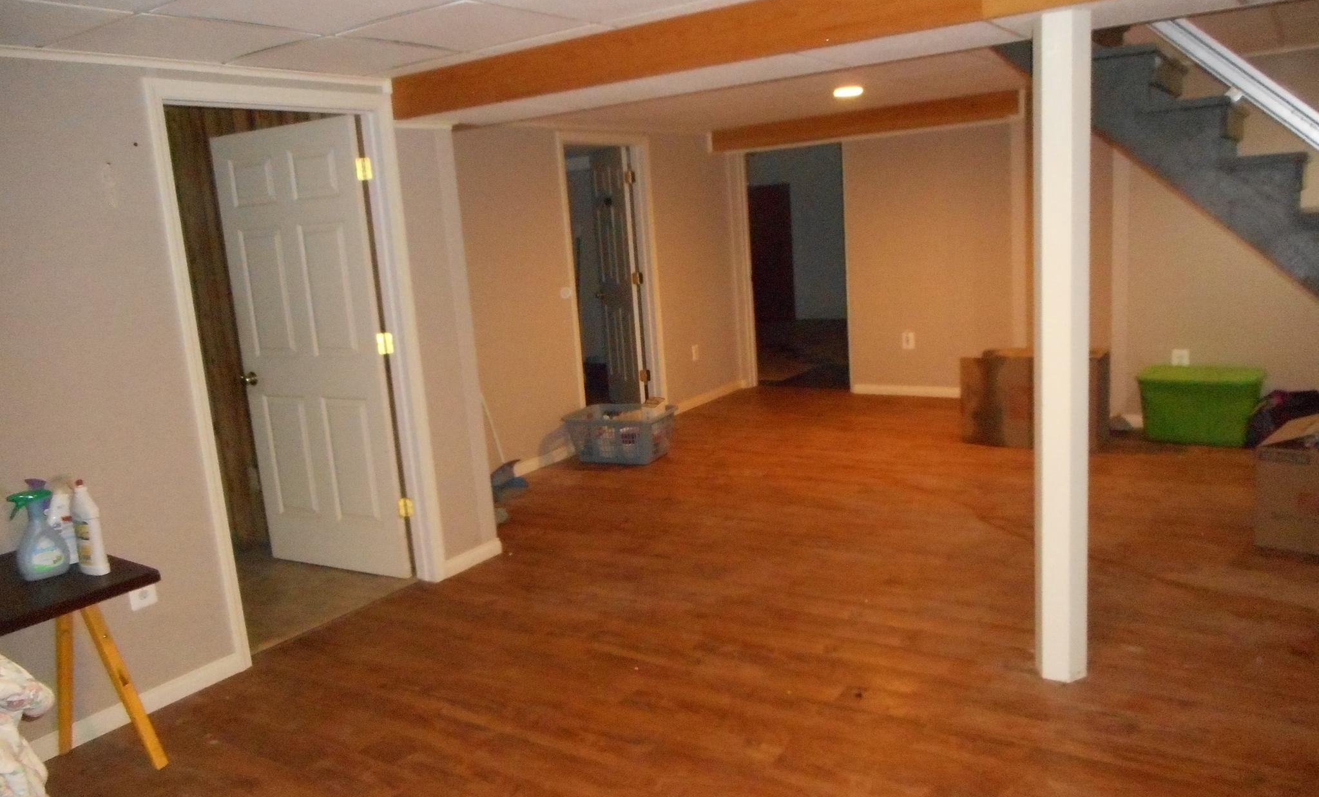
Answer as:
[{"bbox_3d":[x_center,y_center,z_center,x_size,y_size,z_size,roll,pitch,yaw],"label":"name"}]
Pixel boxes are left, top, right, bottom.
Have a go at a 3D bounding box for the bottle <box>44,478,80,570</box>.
[{"bbox_3d":[-1.682,0.344,2.711,0.105,0.255,0.070,-15,15,-43],"label":"bottle"}]

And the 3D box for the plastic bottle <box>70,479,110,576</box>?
[{"bbox_3d":[-1.584,0.353,2.628,0.090,0.270,0.068,-2,11,12],"label":"plastic bottle"}]

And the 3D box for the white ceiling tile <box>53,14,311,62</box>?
[{"bbox_3d":[-1.472,-1.125,2.974,0.575,0.018,0.595,3,13,34],"label":"white ceiling tile"}]

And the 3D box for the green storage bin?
[{"bbox_3d":[3.246,0.047,5.733,0.620,0.400,0.410,3,13,34],"label":"green storage bin"}]

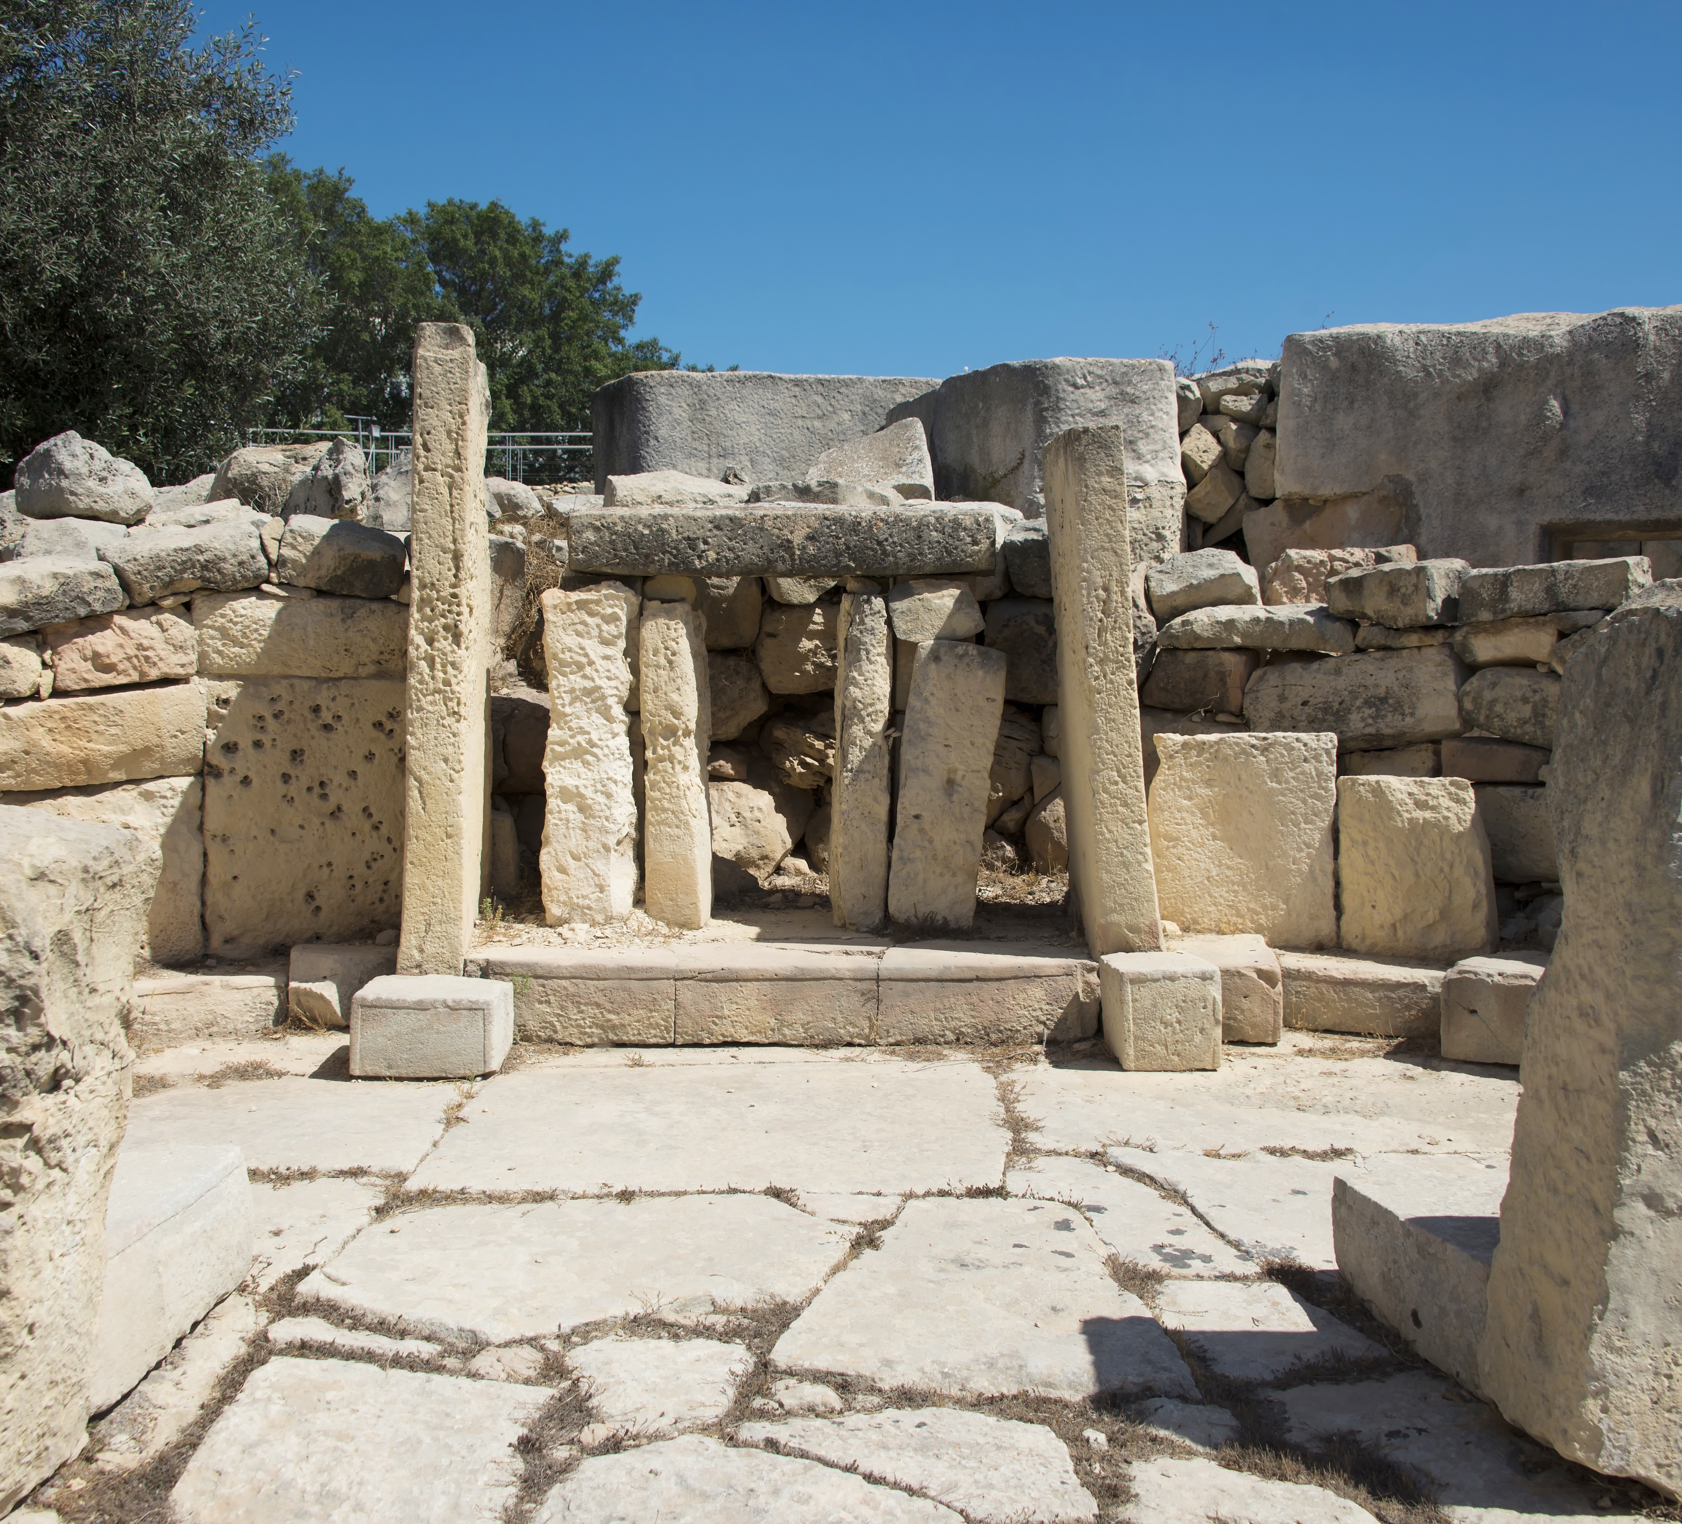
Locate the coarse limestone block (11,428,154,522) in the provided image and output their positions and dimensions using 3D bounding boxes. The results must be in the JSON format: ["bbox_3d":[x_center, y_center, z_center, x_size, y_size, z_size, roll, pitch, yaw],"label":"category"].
[{"bbox_3d":[-4.097,-1.527,9.600,0.730,0.470,0.580,-1,2,-25],"label":"coarse limestone block"}]

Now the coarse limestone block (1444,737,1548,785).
[{"bbox_3d":[3.183,-0.004,8.600,0.530,0.210,0.350,1,3,22],"label":"coarse limestone block"}]

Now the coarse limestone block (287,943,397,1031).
[{"bbox_3d":[-2.482,1.120,8.950,0.487,0.316,0.650,0,2,-8],"label":"coarse limestone block"}]

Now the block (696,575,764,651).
[{"bbox_3d":[-0.650,-0.894,10.350,0.398,0.478,0.420,0,2,0],"label":"block"}]

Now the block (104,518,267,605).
[{"bbox_3d":[-3.454,-1.056,9.418,0.780,0.370,0.500,-6,3,-15],"label":"block"}]

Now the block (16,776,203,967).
[{"bbox_3d":[-4.150,0.600,10.150,1.030,1.060,0.400,0,1,-14],"label":"block"}]

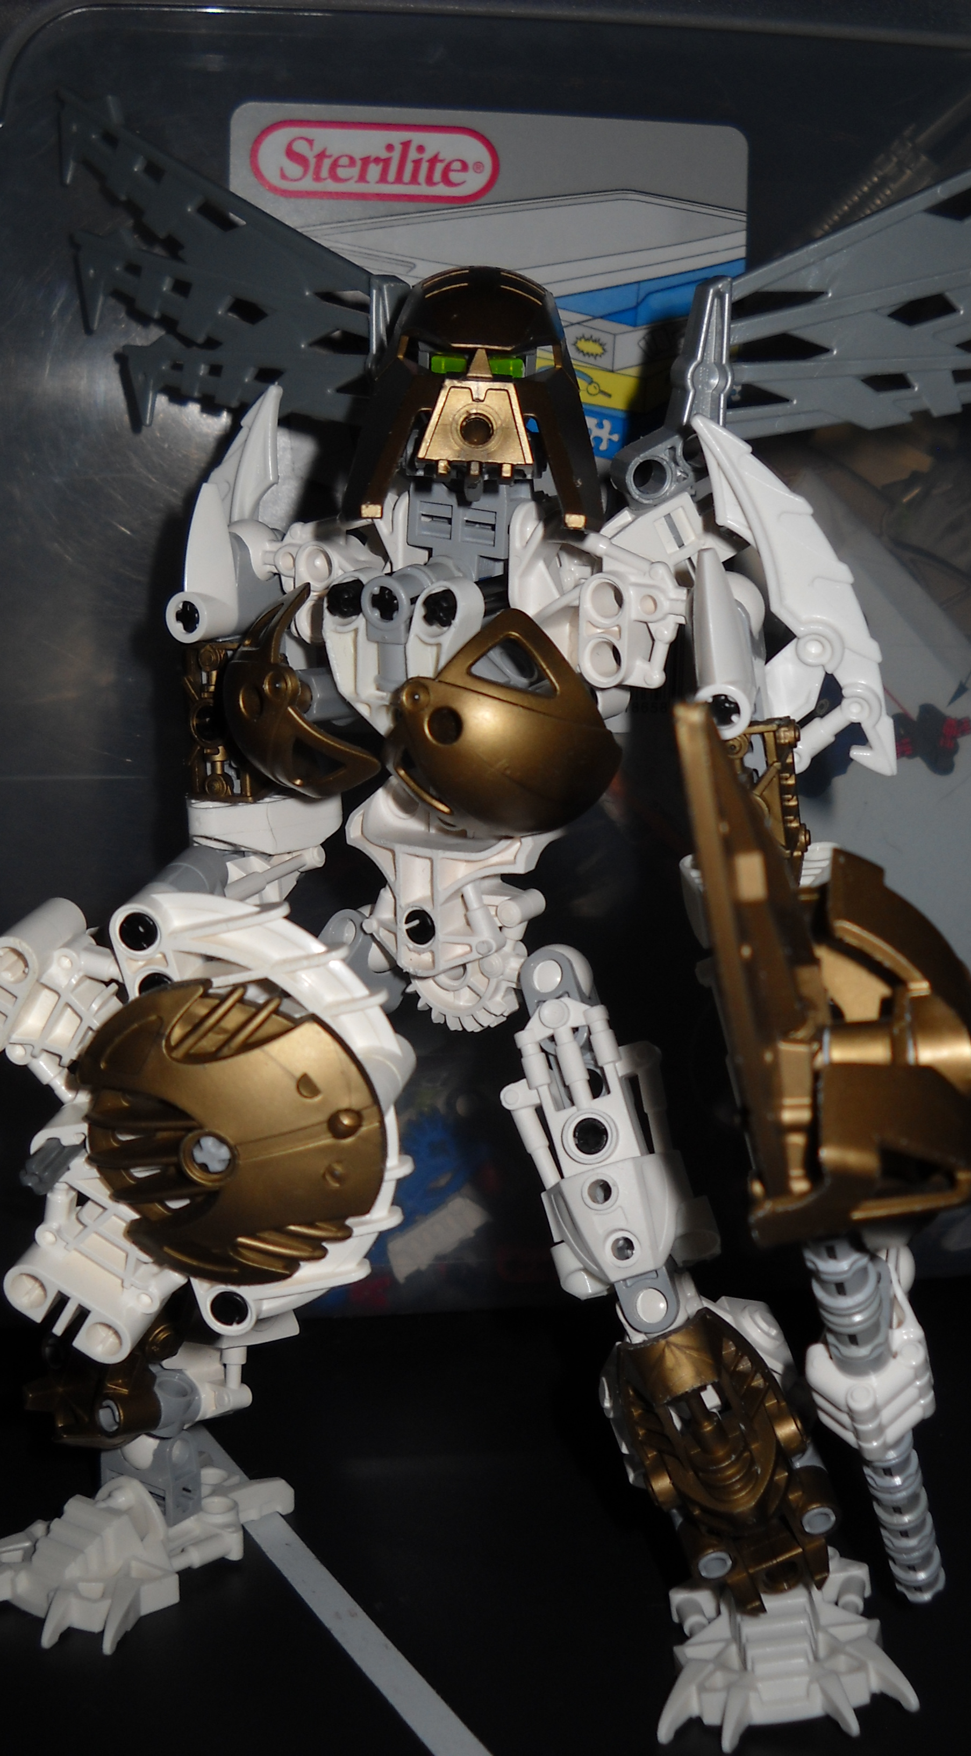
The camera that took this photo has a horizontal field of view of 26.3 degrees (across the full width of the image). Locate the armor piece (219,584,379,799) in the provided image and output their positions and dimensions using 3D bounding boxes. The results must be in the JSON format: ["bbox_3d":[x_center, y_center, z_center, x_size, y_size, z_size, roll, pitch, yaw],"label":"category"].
[{"bbox_3d":[-0.025,-0.026,0.284,0.015,0.026,0.024,-21,0,-30],"label":"armor piece"}]

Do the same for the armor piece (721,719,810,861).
[{"bbox_3d":[0.041,-0.012,0.301,0.013,0.022,0.010,-7,0,17],"label":"armor piece"}]

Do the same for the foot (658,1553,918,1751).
[{"bbox_3d":[0.042,0.107,0.310,0.036,0.017,0.061,-10,3,6],"label":"foot"}]

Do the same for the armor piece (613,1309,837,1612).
[{"bbox_3d":[0.033,0.080,0.286,0.022,0.045,0.017,-19,27,10],"label":"armor piece"}]

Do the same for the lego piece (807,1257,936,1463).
[{"bbox_3d":[0.054,0.068,0.294,0.018,0.027,0.016,-15,16,7],"label":"lego piece"}]

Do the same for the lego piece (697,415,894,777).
[{"bbox_3d":[0.046,-0.041,0.308,0.019,0.059,0.009,-26,0,8],"label":"lego piece"}]

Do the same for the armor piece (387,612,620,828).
[{"bbox_3d":[0.002,-0.020,0.272,0.029,0.028,0.017,13,9,-11],"label":"armor piece"}]

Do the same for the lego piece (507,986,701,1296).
[{"bbox_3d":[0.017,0.036,0.278,0.022,0.042,0.015,-24,-23,16],"label":"lego piece"}]

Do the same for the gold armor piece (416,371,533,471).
[{"bbox_3d":[-0.002,-0.069,0.312,0.017,0.015,0.006,0,-12,-2],"label":"gold armor piece"}]

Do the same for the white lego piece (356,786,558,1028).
[{"bbox_3d":[-0.005,0.004,0.294,0.027,0.034,0.019,5,7,30],"label":"white lego piece"}]

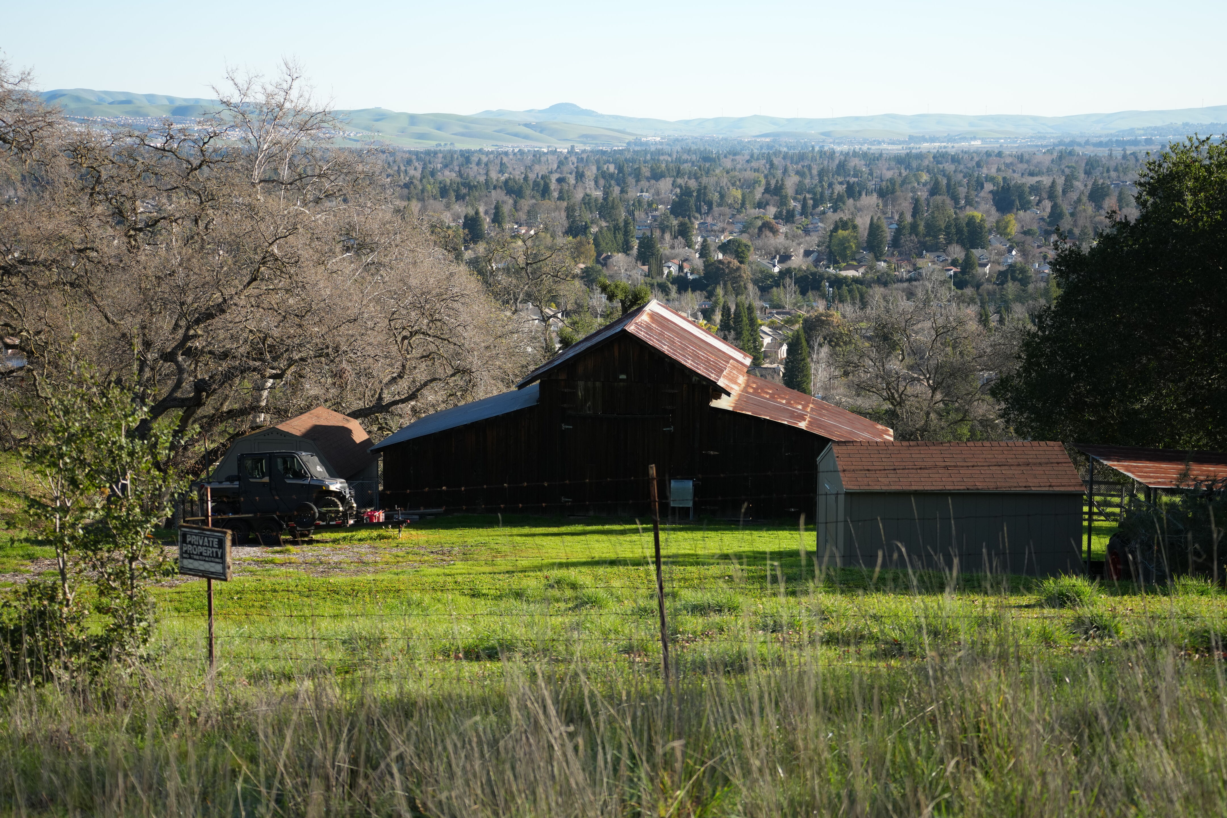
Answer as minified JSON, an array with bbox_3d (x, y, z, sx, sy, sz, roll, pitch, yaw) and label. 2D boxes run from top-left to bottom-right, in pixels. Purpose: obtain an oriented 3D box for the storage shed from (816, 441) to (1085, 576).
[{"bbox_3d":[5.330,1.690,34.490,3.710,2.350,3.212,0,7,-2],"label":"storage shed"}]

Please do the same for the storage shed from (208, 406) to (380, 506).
[{"bbox_3d":[-9.302,1.681,63.374,3.850,2.900,4.500,1,8,9],"label":"storage shed"}]

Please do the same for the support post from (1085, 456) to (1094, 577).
[{"bbox_3d":[8.193,1.897,36.956,0.070,2.200,0.070,0,7,0],"label":"support post"}]

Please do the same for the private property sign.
[{"bbox_3d":[-2.291,0.809,12.030,0.365,0.275,0.040,5,9,33],"label":"private property sign"}]

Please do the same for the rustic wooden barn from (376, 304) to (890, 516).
[{"bbox_3d":[0.913,-0.247,66.798,15.000,5.550,10.400,1,7,6],"label":"rustic wooden barn"}]

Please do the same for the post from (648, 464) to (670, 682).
[{"bbox_3d":[0.226,0.809,10.471,0.036,1.126,0.036,1,9,33],"label":"post"}]

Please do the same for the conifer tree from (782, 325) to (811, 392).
[{"bbox_3d":[36.809,-8.740,431.089,5.600,16.849,5.600,0,7,0],"label":"conifer tree"}]

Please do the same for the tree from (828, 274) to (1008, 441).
[{"bbox_3d":[18.534,-2.420,130.745,10.500,11.517,10.000,0,7,0],"label":"tree"}]

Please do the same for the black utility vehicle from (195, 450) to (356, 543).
[{"bbox_3d":[-8.927,2.201,56.862,3.950,2.120,1.650,1,8,11],"label":"black utility vehicle"}]

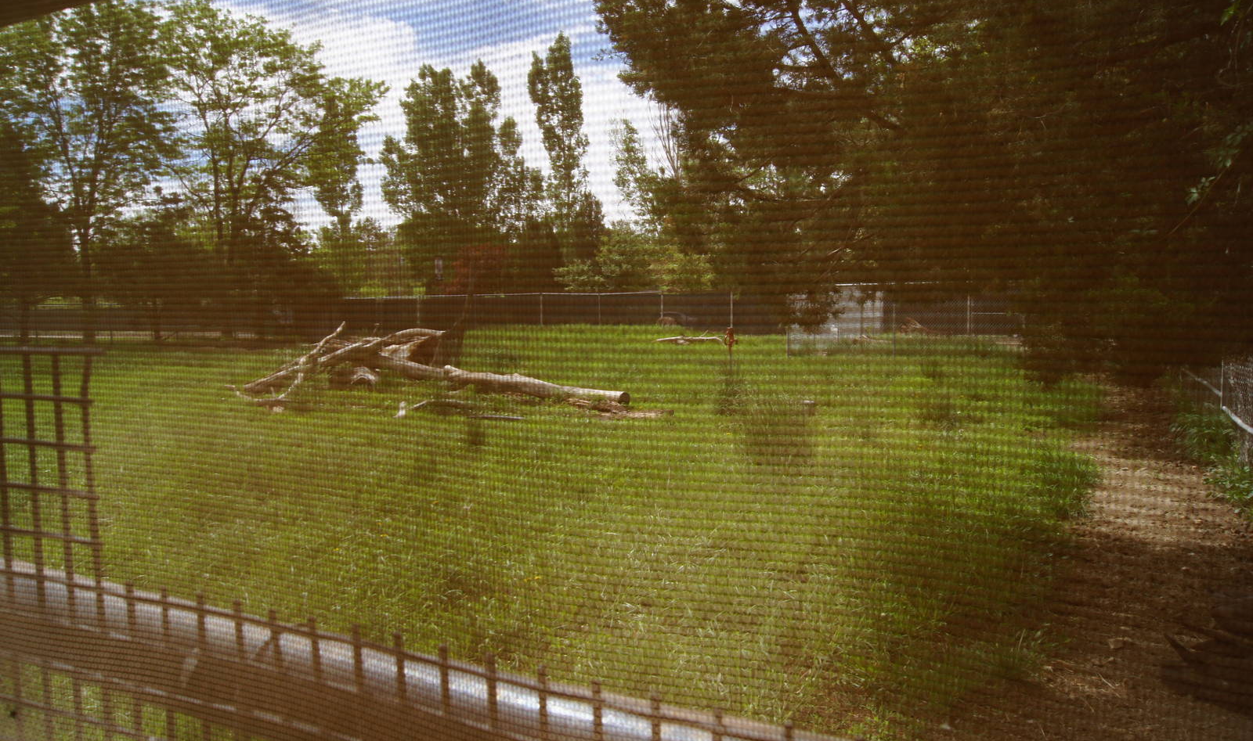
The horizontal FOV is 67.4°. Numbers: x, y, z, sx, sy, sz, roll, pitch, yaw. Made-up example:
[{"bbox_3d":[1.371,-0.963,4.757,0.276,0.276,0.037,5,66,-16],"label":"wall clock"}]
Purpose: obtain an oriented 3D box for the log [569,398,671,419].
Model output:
[{"bbox_3d":[-0.075,0.422,10.790,1.150,0.180,0.400,1,5,22],"label":"log"}]

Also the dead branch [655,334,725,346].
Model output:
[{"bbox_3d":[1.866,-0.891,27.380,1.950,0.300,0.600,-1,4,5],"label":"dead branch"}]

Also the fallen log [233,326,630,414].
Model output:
[{"bbox_3d":[-2.772,-0.180,13.322,5.700,1.100,2.000,1,4,20],"label":"fallen log"}]

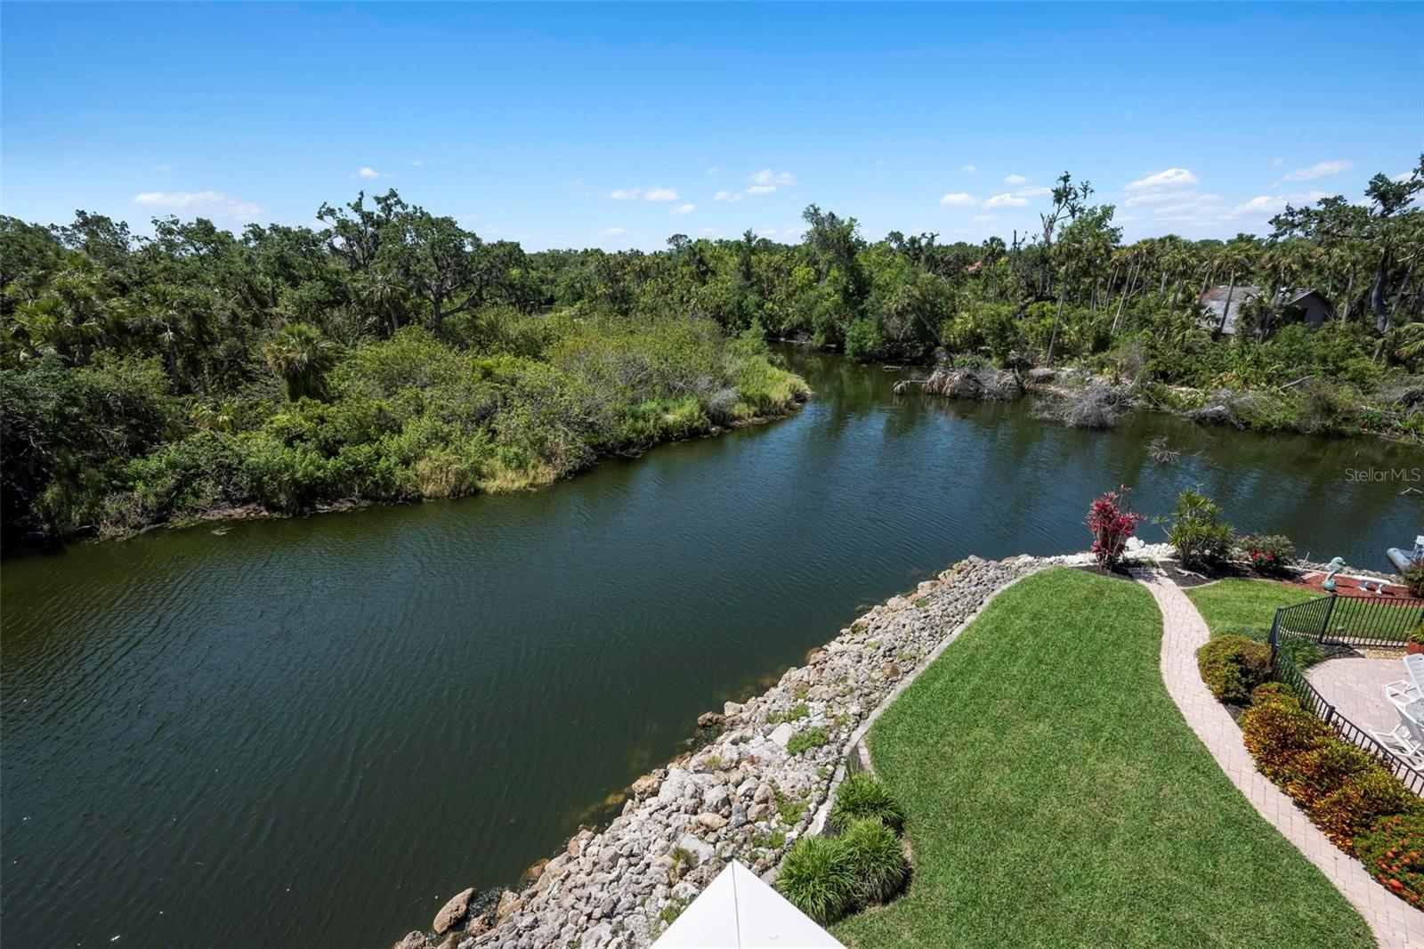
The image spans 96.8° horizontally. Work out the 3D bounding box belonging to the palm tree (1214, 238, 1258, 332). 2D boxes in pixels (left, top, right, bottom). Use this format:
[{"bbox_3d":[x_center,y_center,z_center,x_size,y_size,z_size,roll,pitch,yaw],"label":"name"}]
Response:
[{"bbox_3d":[39.769,-13.318,49.606,3.400,10.000,3.300,-1,19,0],"label":"palm tree"}]

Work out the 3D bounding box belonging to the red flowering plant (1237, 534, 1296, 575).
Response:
[{"bbox_3d":[15.760,2.270,18.000,1.250,1.000,1.100,-1,19,0],"label":"red flowering plant"}]

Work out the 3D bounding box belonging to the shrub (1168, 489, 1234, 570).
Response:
[{"bbox_3d":[13.920,1.560,18.100,1.500,2.300,1.400,-1,19,0],"label":"shrub"}]

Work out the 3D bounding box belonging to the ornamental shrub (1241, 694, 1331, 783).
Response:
[{"bbox_3d":[10.030,4.580,11.080,1.000,1.050,1.200,-1,19,0],"label":"ornamental shrub"}]

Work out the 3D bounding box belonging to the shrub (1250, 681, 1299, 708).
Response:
[{"bbox_3d":[10.850,4.410,12.200,0.780,0.750,0.750,-1,19,0],"label":"shrub"}]

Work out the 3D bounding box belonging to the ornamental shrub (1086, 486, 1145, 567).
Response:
[{"bbox_3d":[11.600,1.500,18.150,1.400,2.400,1.350,-1,19,0],"label":"ornamental shrub"}]

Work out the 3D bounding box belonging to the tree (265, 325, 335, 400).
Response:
[{"bbox_3d":[-23.419,-5.764,36.964,4.100,6.000,4.000,-1,19,0],"label":"tree"}]

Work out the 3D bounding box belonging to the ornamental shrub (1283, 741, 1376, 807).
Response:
[{"bbox_3d":[10.200,4.970,10.500,1.050,0.850,1.050,-1,19,0],"label":"ornamental shrub"}]

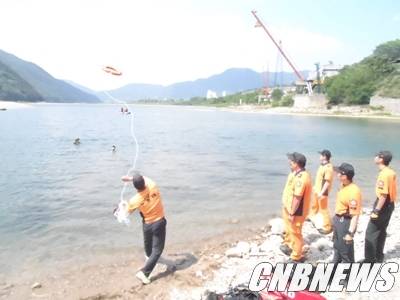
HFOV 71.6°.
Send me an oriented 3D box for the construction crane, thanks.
[{"bbox_3d":[27.039,-32.348,92.000,20.570,27.869,6.000,0,10,0],"label":"construction crane"}]

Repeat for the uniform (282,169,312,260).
[{"bbox_3d":[1.437,0.980,4.110,0.420,1.450,0.500,3,10,18],"label":"uniform"}]

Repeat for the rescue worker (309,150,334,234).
[{"bbox_3d":[2.366,0.852,5.447,0.420,1.730,0.500,4,10,20],"label":"rescue worker"}]

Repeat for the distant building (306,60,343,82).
[{"bbox_3d":[51.632,-32.555,115.000,14.930,9.124,12.000,0,10,0],"label":"distant building"}]

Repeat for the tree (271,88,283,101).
[{"bbox_3d":[33.105,-23.909,120.000,5.626,5.842,5.500,0,10,0],"label":"tree"}]

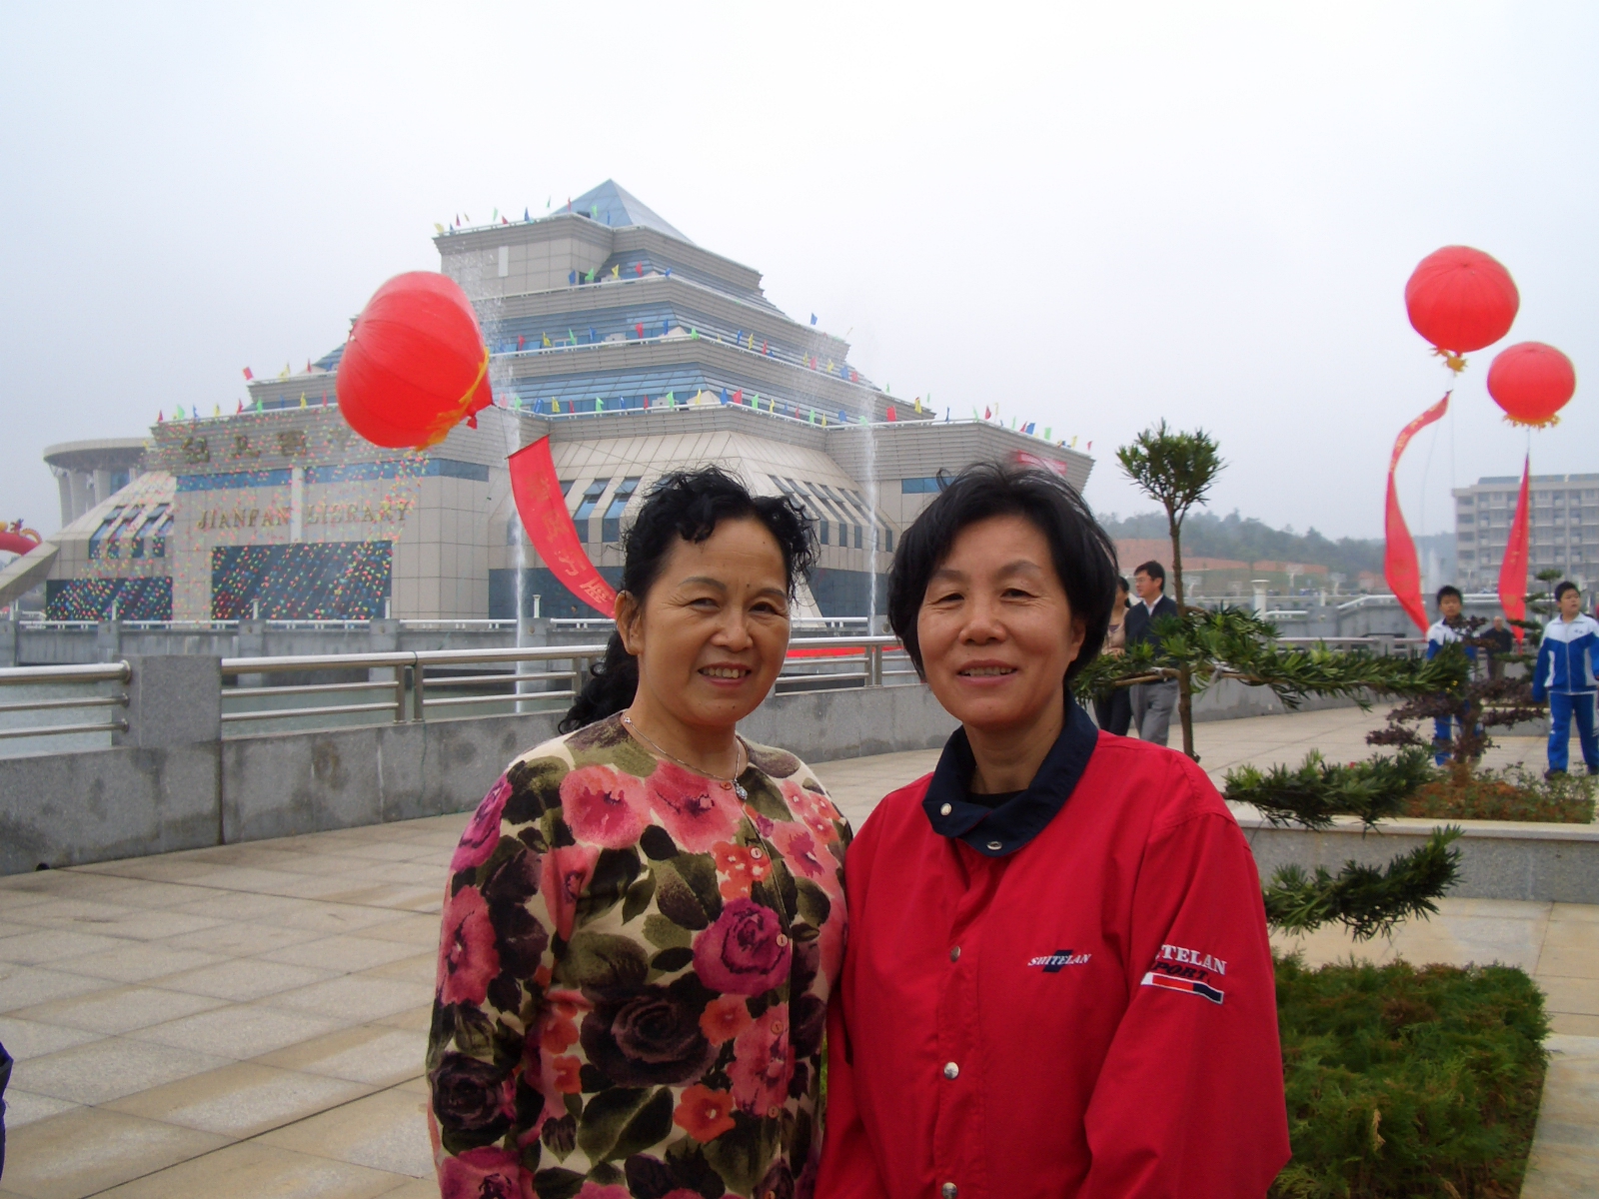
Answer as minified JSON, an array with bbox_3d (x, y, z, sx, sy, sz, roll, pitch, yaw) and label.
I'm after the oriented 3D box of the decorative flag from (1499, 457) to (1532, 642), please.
[{"bbox_3d":[12.165,-0.818,27.500,0.520,3.200,0.350,0,0,24],"label":"decorative flag"}]

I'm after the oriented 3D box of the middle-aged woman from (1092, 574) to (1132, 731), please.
[{"bbox_3d":[1.990,0.655,10.300,0.480,1.600,0.380,0,0,41],"label":"middle-aged woman"}]

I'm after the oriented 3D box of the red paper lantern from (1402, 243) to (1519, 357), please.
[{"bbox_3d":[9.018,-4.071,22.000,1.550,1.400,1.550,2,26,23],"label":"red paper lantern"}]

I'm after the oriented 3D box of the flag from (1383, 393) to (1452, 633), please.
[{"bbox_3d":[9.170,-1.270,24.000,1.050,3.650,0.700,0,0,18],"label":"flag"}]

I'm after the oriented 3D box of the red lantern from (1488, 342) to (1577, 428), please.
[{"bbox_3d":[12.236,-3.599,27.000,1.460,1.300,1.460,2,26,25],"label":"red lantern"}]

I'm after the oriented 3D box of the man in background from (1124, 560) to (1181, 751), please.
[{"bbox_3d":[2.180,0.610,10.000,0.540,1.700,0.420,0,0,37],"label":"man in background"}]

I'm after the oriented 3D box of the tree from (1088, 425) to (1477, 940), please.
[{"bbox_3d":[1.020,0.370,3.600,1.000,1.500,0.850,0,0,0],"label":"tree"}]

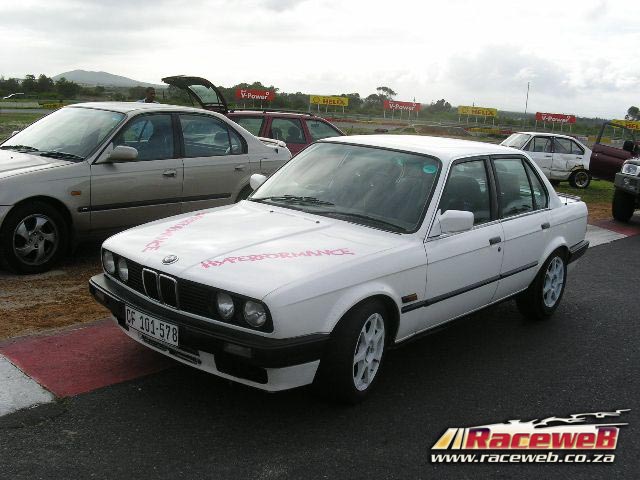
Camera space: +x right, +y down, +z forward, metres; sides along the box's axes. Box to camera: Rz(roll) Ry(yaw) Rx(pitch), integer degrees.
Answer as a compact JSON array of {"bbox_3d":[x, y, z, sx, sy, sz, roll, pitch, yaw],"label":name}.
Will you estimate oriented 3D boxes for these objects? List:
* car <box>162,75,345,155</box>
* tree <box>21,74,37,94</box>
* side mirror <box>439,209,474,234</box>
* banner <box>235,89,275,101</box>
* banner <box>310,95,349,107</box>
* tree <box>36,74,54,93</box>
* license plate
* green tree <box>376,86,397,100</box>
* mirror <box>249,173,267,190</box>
[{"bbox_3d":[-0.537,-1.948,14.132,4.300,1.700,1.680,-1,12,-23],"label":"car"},{"bbox_3d":[-49.786,-26.388,120.000,2.900,3.600,2.900,4,11,-1],"label":"tree"},{"bbox_3d":[0.806,-0.104,4.162,0.200,0.140,0.110,13,15,38],"label":"side mirror"},{"bbox_3d":[-8.577,-19.026,92.000,5.200,1.350,0.120,4,11,-1],"label":"banner"},{"bbox_3d":[1.244,-18.201,92.000,5.000,1.300,0.120,4,11,-1],"label":"banner"},{"bbox_3d":[-46.883,-26.473,120.000,3.200,3.600,3.100,4,11,-1],"label":"tree"},{"bbox_3d":[-0.857,0.433,3.567,0.440,0.115,0.020,13,15,38],"label":"license plate"},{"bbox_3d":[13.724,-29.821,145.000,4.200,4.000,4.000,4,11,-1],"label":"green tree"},{"bbox_3d":[-0.466,-0.408,5.154,0.200,0.140,0.110,13,15,38],"label":"mirror"}]

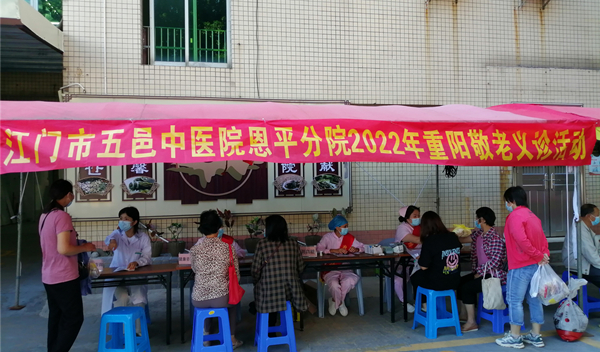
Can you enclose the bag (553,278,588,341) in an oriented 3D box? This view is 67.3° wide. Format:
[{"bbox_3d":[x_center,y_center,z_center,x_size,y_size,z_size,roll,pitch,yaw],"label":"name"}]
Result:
[{"bbox_3d":[2.642,1.306,4.410,0.330,0.600,0.280,-1,-1,30],"label":"bag"}]

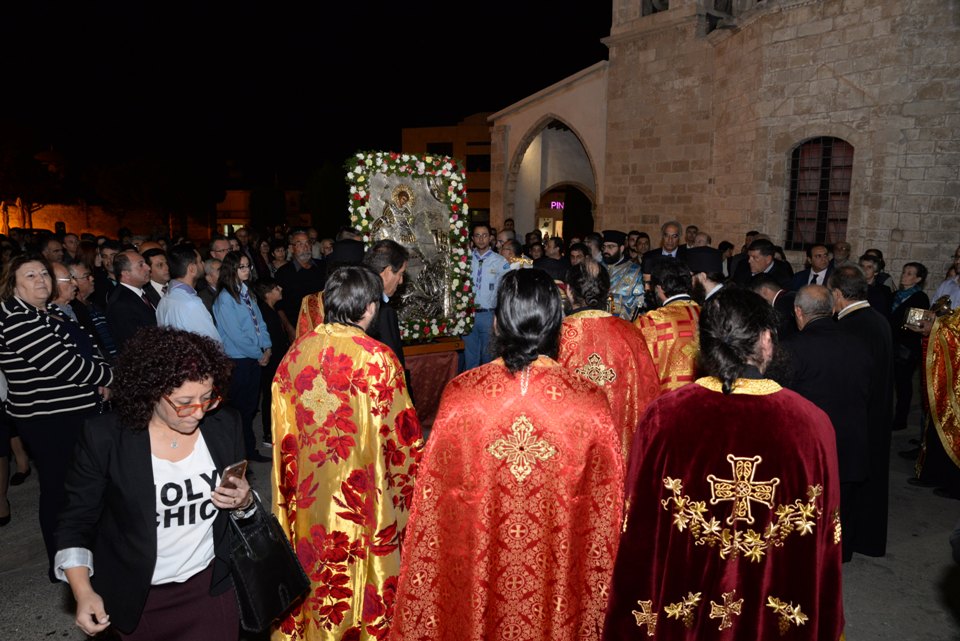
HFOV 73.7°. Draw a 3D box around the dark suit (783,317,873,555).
[{"bbox_3d":[1.909,0.652,3.600,0.520,1.390,0.360,-2,10,-18],"label":"dark suit"}]

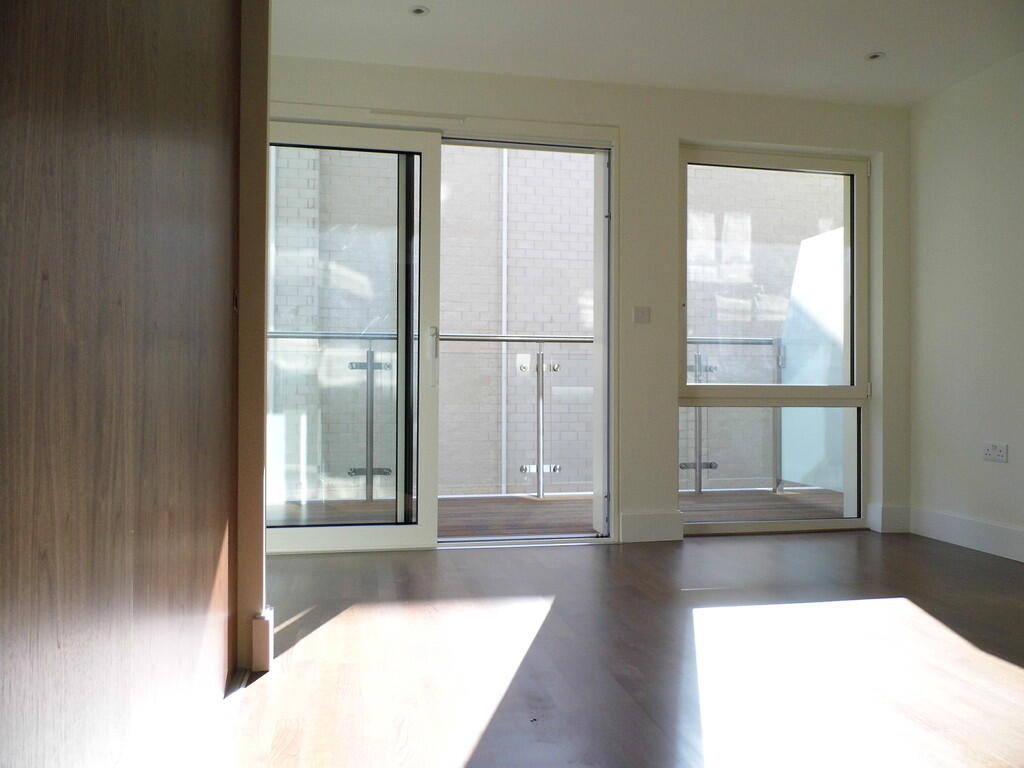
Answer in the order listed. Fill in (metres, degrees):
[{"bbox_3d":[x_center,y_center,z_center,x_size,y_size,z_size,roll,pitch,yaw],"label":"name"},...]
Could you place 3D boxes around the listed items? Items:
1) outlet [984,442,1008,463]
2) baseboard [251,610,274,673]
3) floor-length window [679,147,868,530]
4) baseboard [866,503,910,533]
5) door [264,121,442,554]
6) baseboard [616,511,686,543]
[{"bbox_3d":[2.344,0.334,3.577,0.012,0.086,0.144,0,-1,-11],"label":"outlet"},{"bbox_3d":[-0.703,0.724,2.098,0.045,0.148,0.090,0,-1,-11],"label":"baseboard"},{"bbox_3d":[1.441,-0.232,4.142,1.197,2.110,0.080,0,-1,-11],"label":"floor-length window"},{"bbox_3d":[2.131,0.761,4.176,0.182,0.148,0.124,0,-1,-11],"label":"baseboard"},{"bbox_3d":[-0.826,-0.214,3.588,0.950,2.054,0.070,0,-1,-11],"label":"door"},{"bbox_3d":[0.732,0.750,3.864,0.344,0.148,0.022,0,-1,-11],"label":"baseboard"}]

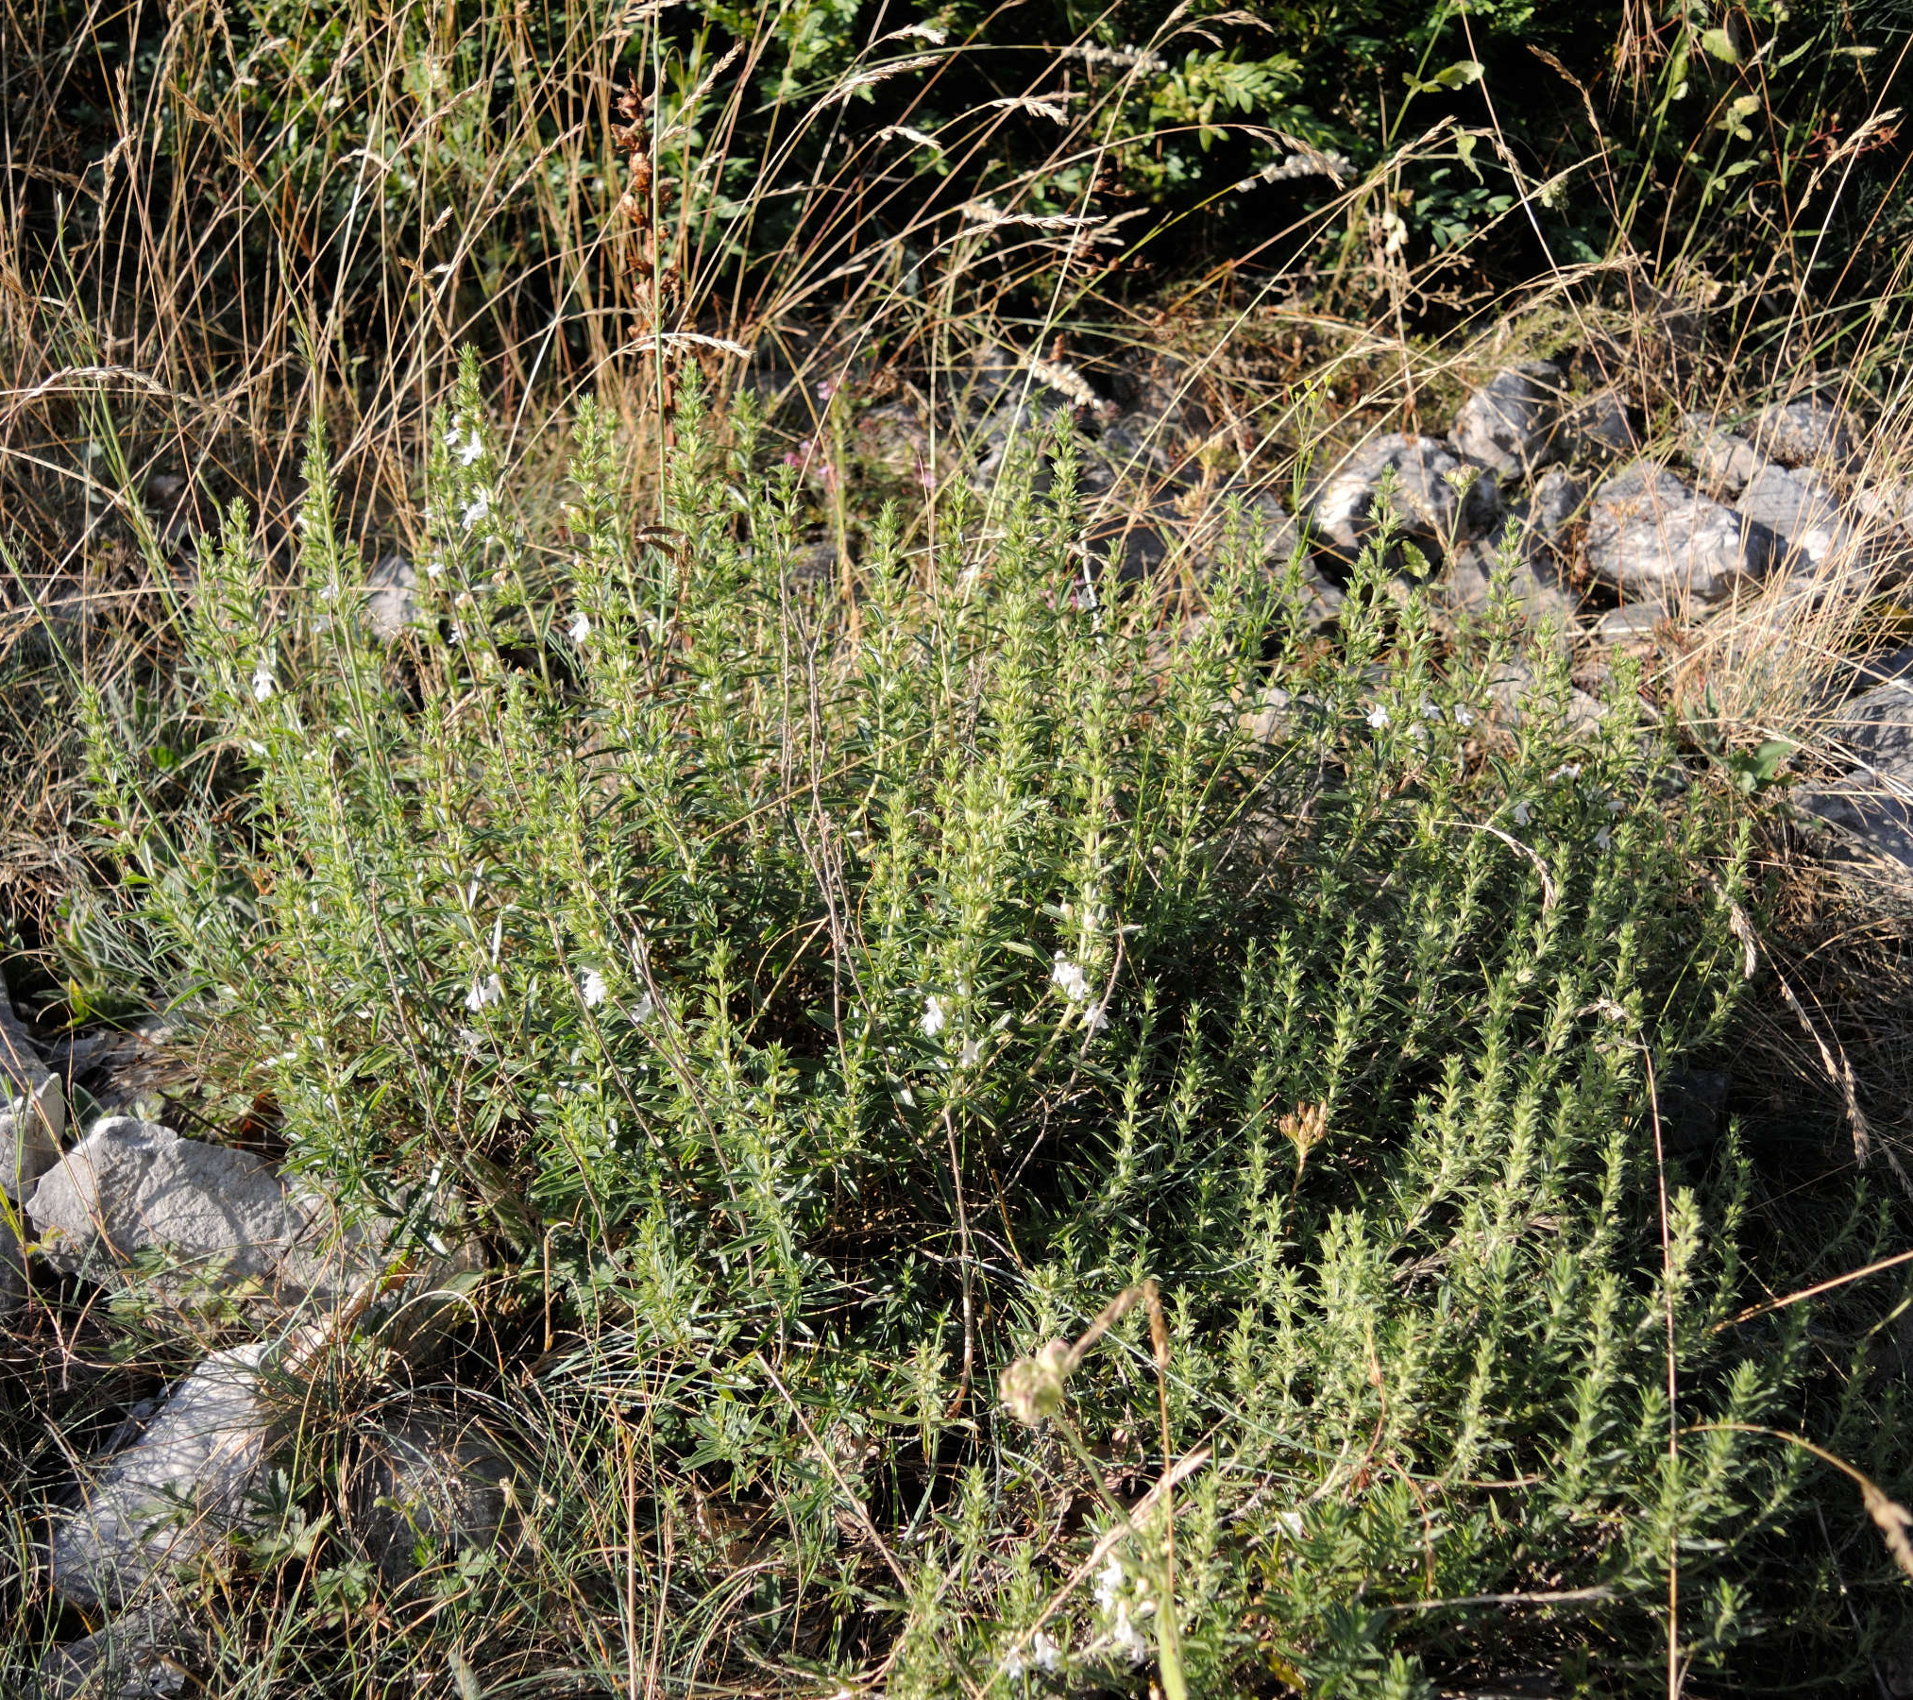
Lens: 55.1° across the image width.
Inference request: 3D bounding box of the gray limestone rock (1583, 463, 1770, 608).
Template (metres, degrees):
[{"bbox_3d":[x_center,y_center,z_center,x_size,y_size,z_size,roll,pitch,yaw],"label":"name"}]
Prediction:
[{"bbox_3d":[0.695,-0.303,1.770,0.175,0.120,0.145,9,26,20],"label":"gray limestone rock"}]

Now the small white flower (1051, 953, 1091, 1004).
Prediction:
[{"bbox_3d":[0.051,0.057,0.820,0.017,0.021,0.015,9,25,19],"label":"small white flower"}]

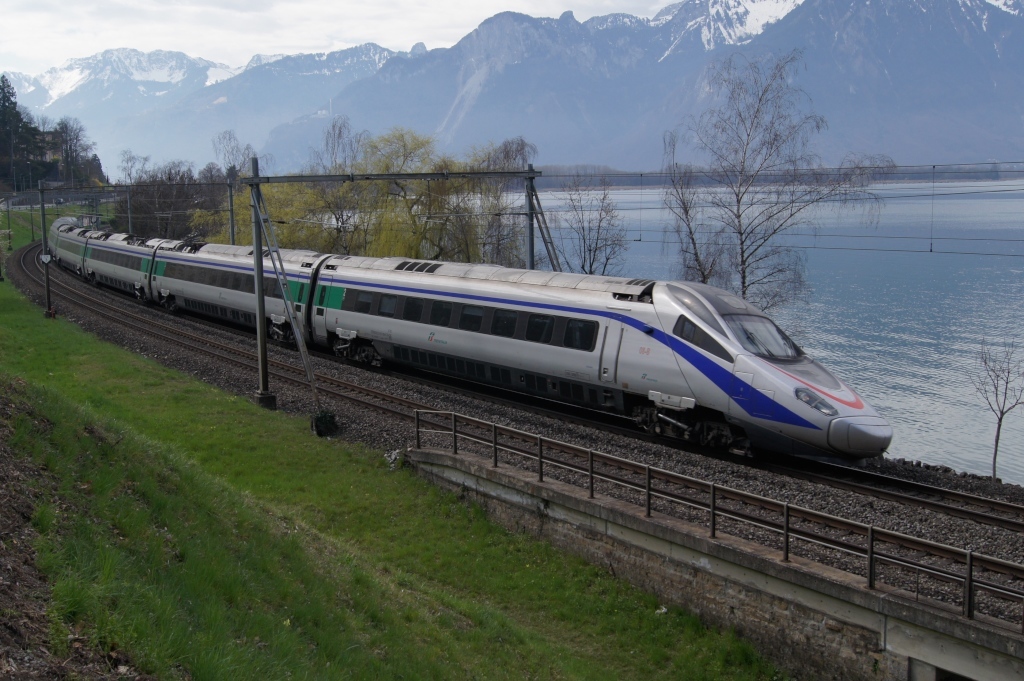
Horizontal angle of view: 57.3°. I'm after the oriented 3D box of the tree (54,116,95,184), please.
[{"bbox_3d":[-109.672,-47.338,235.169,10.020,17.200,10.020,-5,10,-24],"label":"tree"}]

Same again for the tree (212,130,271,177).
[{"bbox_3d":[-26.793,-13.307,94.030,6.330,15.140,6.040,-3,10,-15],"label":"tree"}]

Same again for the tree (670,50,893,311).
[{"bbox_3d":[10.761,-4.324,37.828,8.960,14.220,8.060,2,10,16],"label":"tree"}]

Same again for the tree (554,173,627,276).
[{"bbox_3d":[4.351,-4.443,51.986,3.970,9.590,3.970,0,9,5],"label":"tree"}]

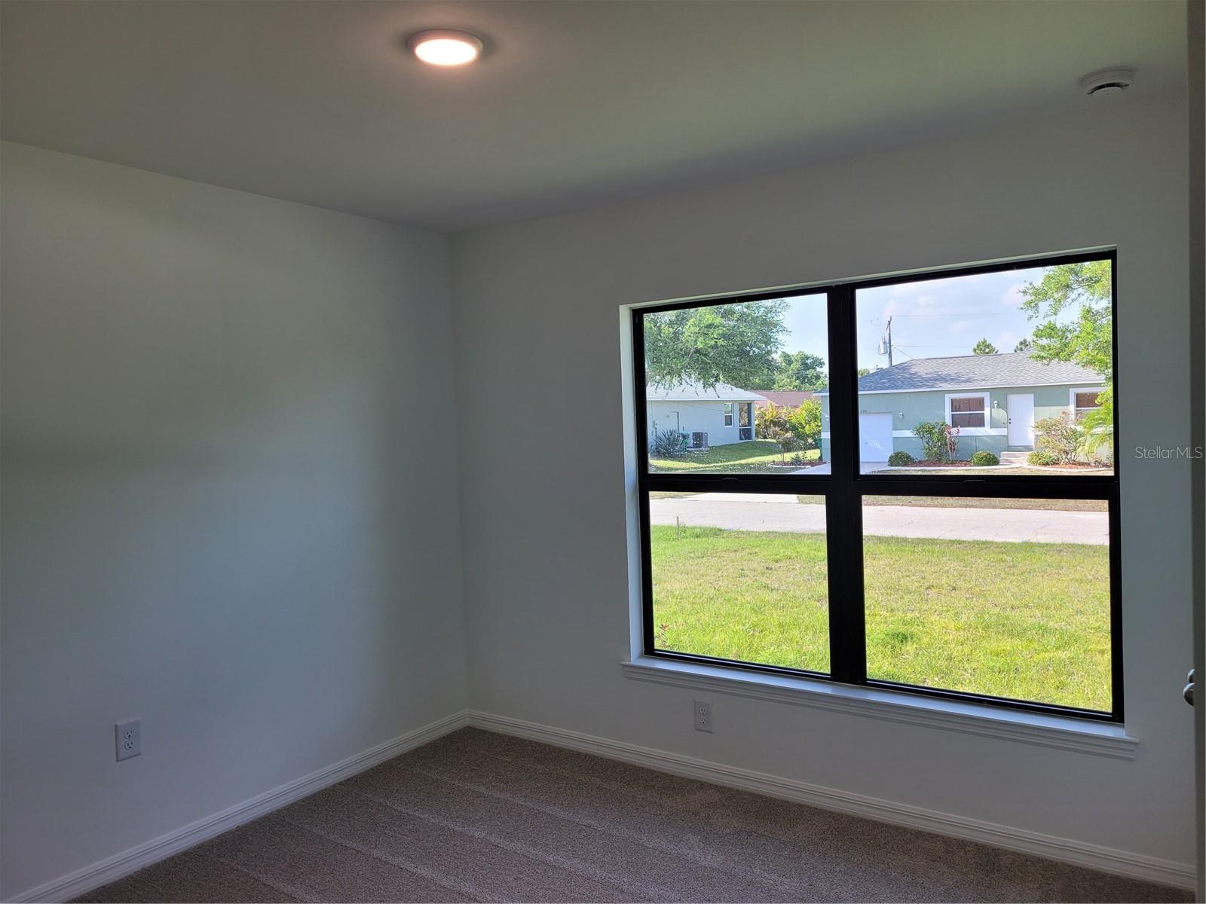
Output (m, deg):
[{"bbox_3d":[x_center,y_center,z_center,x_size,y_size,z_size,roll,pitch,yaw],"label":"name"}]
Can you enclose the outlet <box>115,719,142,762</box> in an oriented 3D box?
[{"bbox_3d":[-1.626,0.989,3.110,0.007,0.125,0.081,0,3,35],"label":"outlet"}]

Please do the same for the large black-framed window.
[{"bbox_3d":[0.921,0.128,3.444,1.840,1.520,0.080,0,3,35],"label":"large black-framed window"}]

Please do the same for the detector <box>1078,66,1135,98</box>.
[{"bbox_3d":[1.417,-1.036,2.550,0.142,0.044,0.142,0,3,35],"label":"detector"}]

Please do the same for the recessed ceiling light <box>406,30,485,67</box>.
[{"bbox_3d":[-0.382,-0.974,2.196,0.180,0.023,0.180,-2,2,0],"label":"recessed ceiling light"}]

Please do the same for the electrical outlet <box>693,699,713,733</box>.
[{"bbox_3d":[0.414,1.088,3.718,0.081,0.125,0.007,0,3,35],"label":"electrical outlet"}]

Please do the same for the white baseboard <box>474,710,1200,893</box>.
[{"bbox_3d":[0.585,1.312,3.608,3.060,0.082,0.015,0,3,35],"label":"white baseboard"}]

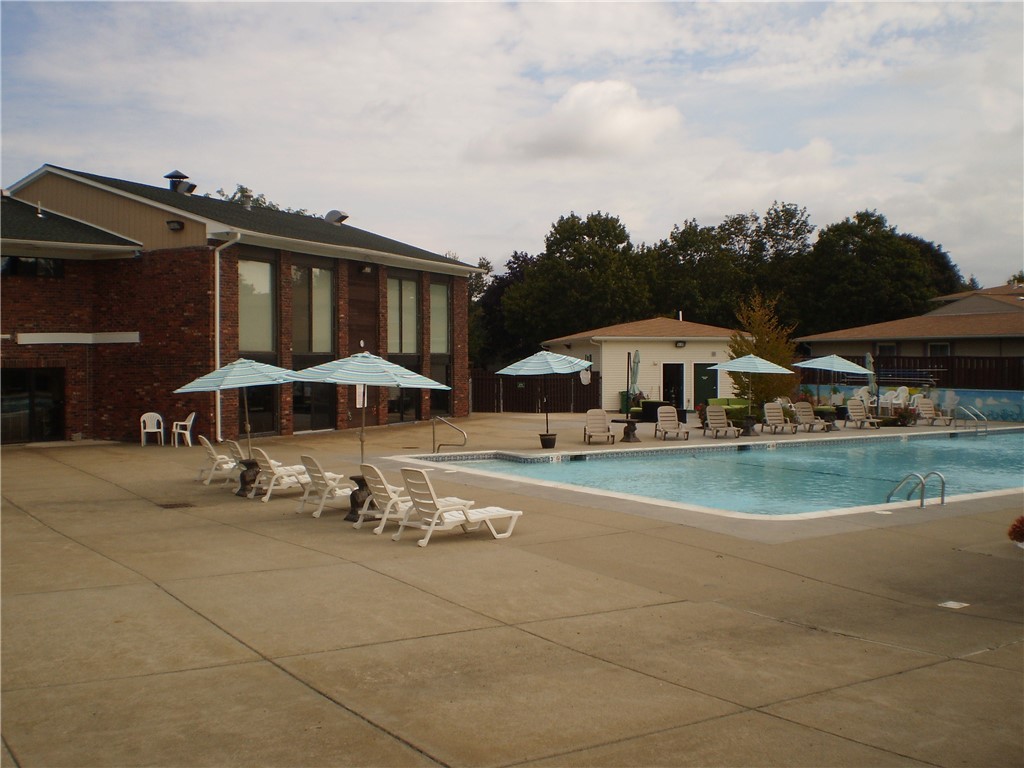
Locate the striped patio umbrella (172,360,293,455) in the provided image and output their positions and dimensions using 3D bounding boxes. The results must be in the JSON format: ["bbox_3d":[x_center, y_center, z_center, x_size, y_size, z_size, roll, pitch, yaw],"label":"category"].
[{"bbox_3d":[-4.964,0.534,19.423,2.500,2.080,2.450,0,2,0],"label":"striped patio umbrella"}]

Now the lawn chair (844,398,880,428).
[{"bbox_3d":[11.627,1.020,35.317,0.680,0.930,1.580,0,1,-11],"label":"lawn chair"}]

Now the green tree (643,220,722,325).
[{"bbox_3d":[11.916,-5.542,73.872,6.230,11.910,6.500,0,2,0],"label":"green tree"}]

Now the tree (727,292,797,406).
[{"bbox_3d":[8.892,-0.842,37.480,2.600,4.550,2.600,0,1,0],"label":"tree"}]

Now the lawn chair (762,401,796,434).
[{"bbox_3d":[8.283,1.079,32.858,0.680,0.930,1.580,0,1,-5],"label":"lawn chair"}]

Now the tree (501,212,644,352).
[{"bbox_3d":[3.977,-5.371,69.875,9.460,11.800,9.000,0,2,0],"label":"tree"}]

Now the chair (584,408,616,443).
[{"bbox_3d":[2.373,1.178,28.708,0.680,0.930,1.580,0,1,-1],"label":"chair"}]

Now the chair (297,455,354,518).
[{"bbox_3d":[-2.411,1.502,16.210,1.600,0.880,0.680,-1,2,-34],"label":"chair"}]

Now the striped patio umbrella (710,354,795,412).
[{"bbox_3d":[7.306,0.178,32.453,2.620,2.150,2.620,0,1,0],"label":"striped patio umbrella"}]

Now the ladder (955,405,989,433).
[{"bbox_3d":[14.800,1.111,34.300,0.550,0.900,0.850,-1,2,-33],"label":"ladder"}]

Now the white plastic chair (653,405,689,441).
[{"bbox_3d":[4.720,1.161,31.246,0.700,0.950,1.450,0,2,-5],"label":"white plastic chair"}]

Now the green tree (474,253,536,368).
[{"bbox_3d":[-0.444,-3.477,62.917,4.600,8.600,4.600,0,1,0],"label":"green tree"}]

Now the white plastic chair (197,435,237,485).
[{"bbox_3d":[-5.174,1.408,20.188,1.600,0.890,0.680,-1,2,-35],"label":"white plastic chair"}]

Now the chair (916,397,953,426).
[{"bbox_3d":[14.563,0.985,36.762,0.680,0.930,1.580,0,1,-9],"label":"chair"}]

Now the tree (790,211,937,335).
[{"bbox_3d":[25.084,-6.012,75.859,10.420,12.730,9.500,0,2,0],"label":"tree"}]

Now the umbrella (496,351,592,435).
[{"bbox_3d":[0.870,0.299,28.520,2.550,2.330,2.500,0,2,0],"label":"umbrella"}]

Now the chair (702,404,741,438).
[{"bbox_3d":[6.330,1.144,31.846,0.700,0.950,1.450,0,2,-9],"label":"chair"}]

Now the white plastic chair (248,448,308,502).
[{"bbox_3d":[-3.760,1.526,18.851,1.500,0.930,0.680,-1,2,-32],"label":"white plastic chair"}]

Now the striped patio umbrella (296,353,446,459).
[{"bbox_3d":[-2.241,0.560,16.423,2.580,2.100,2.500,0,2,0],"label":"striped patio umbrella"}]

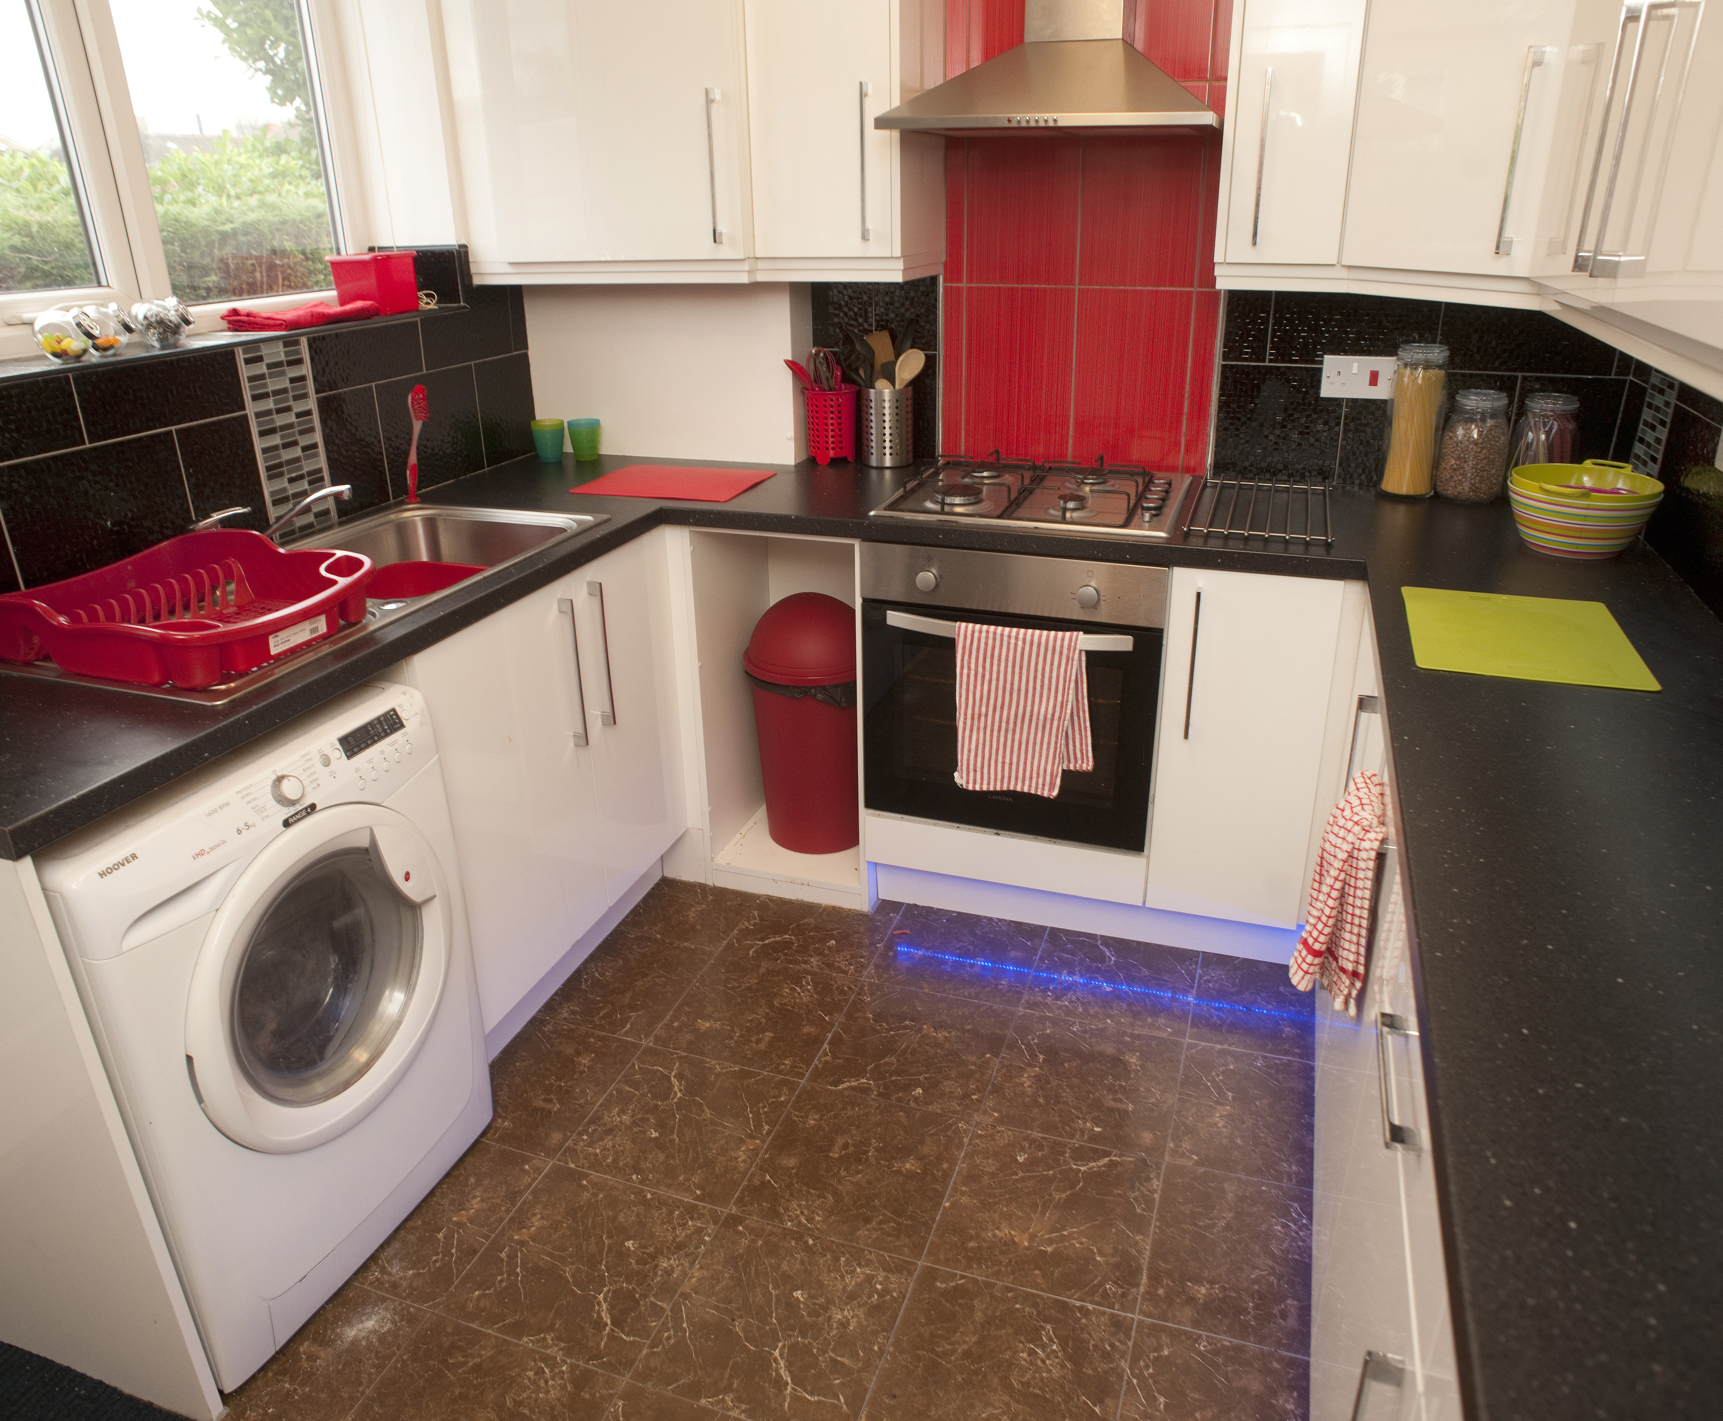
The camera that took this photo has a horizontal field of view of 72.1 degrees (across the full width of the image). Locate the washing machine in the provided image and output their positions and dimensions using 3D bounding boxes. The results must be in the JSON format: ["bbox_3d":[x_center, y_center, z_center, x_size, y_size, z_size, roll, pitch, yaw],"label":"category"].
[{"bbox_3d":[-1.009,0.414,1.762,0.580,0.850,0.595,8,25,19],"label":"washing machine"}]

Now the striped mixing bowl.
[{"bbox_3d":[1.279,-0.339,2.102,0.240,0.102,0.240,7,25,18],"label":"striped mixing bowl"}]

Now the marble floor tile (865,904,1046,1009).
[{"bbox_3d":[0.208,0.520,2.534,0.322,0.010,0.315,7,25,18],"label":"marble floor tile"}]

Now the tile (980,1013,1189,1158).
[{"bbox_3d":[0.412,0.683,2.184,0.325,0.010,0.325,7,24,18],"label":"tile"}]

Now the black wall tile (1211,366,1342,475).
[{"bbox_3d":[0.914,-0.625,2.588,0.265,0.255,0.010,7,25,18],"label":"black wall tile"}]

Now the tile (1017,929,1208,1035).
[{"bbox_3d":[0.529,0.563,2.473,0.330,0.010,0.325,7,25,18],"label":"tile"}]

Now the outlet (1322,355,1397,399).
[{"bbox_3d":[1.059,-0.708,2.519,0.146,0.086,0.010,7,24,18],"label":"outlet"}]

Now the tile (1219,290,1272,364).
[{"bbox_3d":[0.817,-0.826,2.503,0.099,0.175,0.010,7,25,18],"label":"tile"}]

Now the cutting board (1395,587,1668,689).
[{"bbox_3d":[0.932,-0.112,1.681,0.283,0.006,0.366,7,25,18],"label":"cutting board"}]

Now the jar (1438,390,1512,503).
[{"bbox_3d":[1.238,-0.531,2.388,0.122,0.200,0.122,7,25,18],"label":"jar"}]

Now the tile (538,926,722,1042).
[{"bbox_3d":[-0.501,0.575,2.488,0.285,0.010,0.330,7,25,18],"label":"tile"}]

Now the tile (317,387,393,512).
[{"bbox_3d":[-1.039,-0.529,2.433,0.010,0.246,0.167,7,25,18],"label":"tile"}]

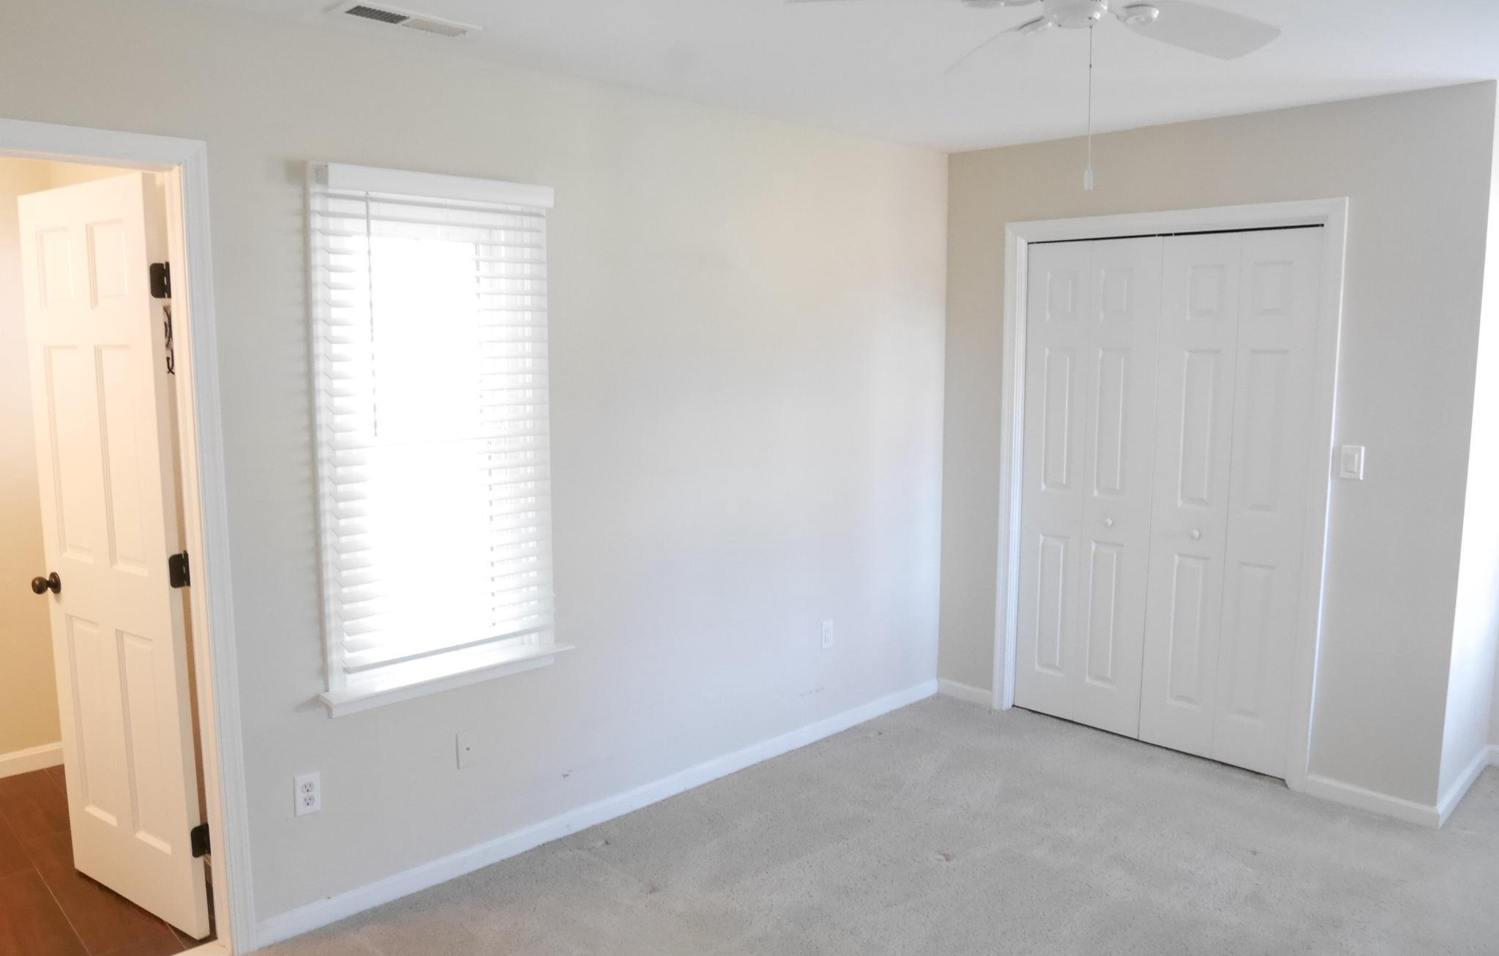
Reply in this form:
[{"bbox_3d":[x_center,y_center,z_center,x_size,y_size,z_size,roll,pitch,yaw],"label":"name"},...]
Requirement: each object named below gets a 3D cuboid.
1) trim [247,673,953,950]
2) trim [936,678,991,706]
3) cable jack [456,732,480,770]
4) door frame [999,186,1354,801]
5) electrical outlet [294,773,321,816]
[{"bbox_3d":[-0.211,1.091,3.785,3.012,0.075,0.016,-7,10,-43],"label":"trim"},{"bbox_3d":[0.971,0.979,4.716,0.297,0.075,0.016,7,10,44],"label":"trim"},{"bbox_3d":[-0.847,0.816,3.133,0.070,0.114,0.010,-7,10,-43],"label":"cable jack"},{"bbox_3d":[1.575,0.038,4.075,1.322,2.118,0.100,7,10,44],"label":"door frame"},{"bbox_3d":[-1.190,0.854,2.806,0.070,0.114,0.010,-7,10,-43],"label":"electrical outlet"}]

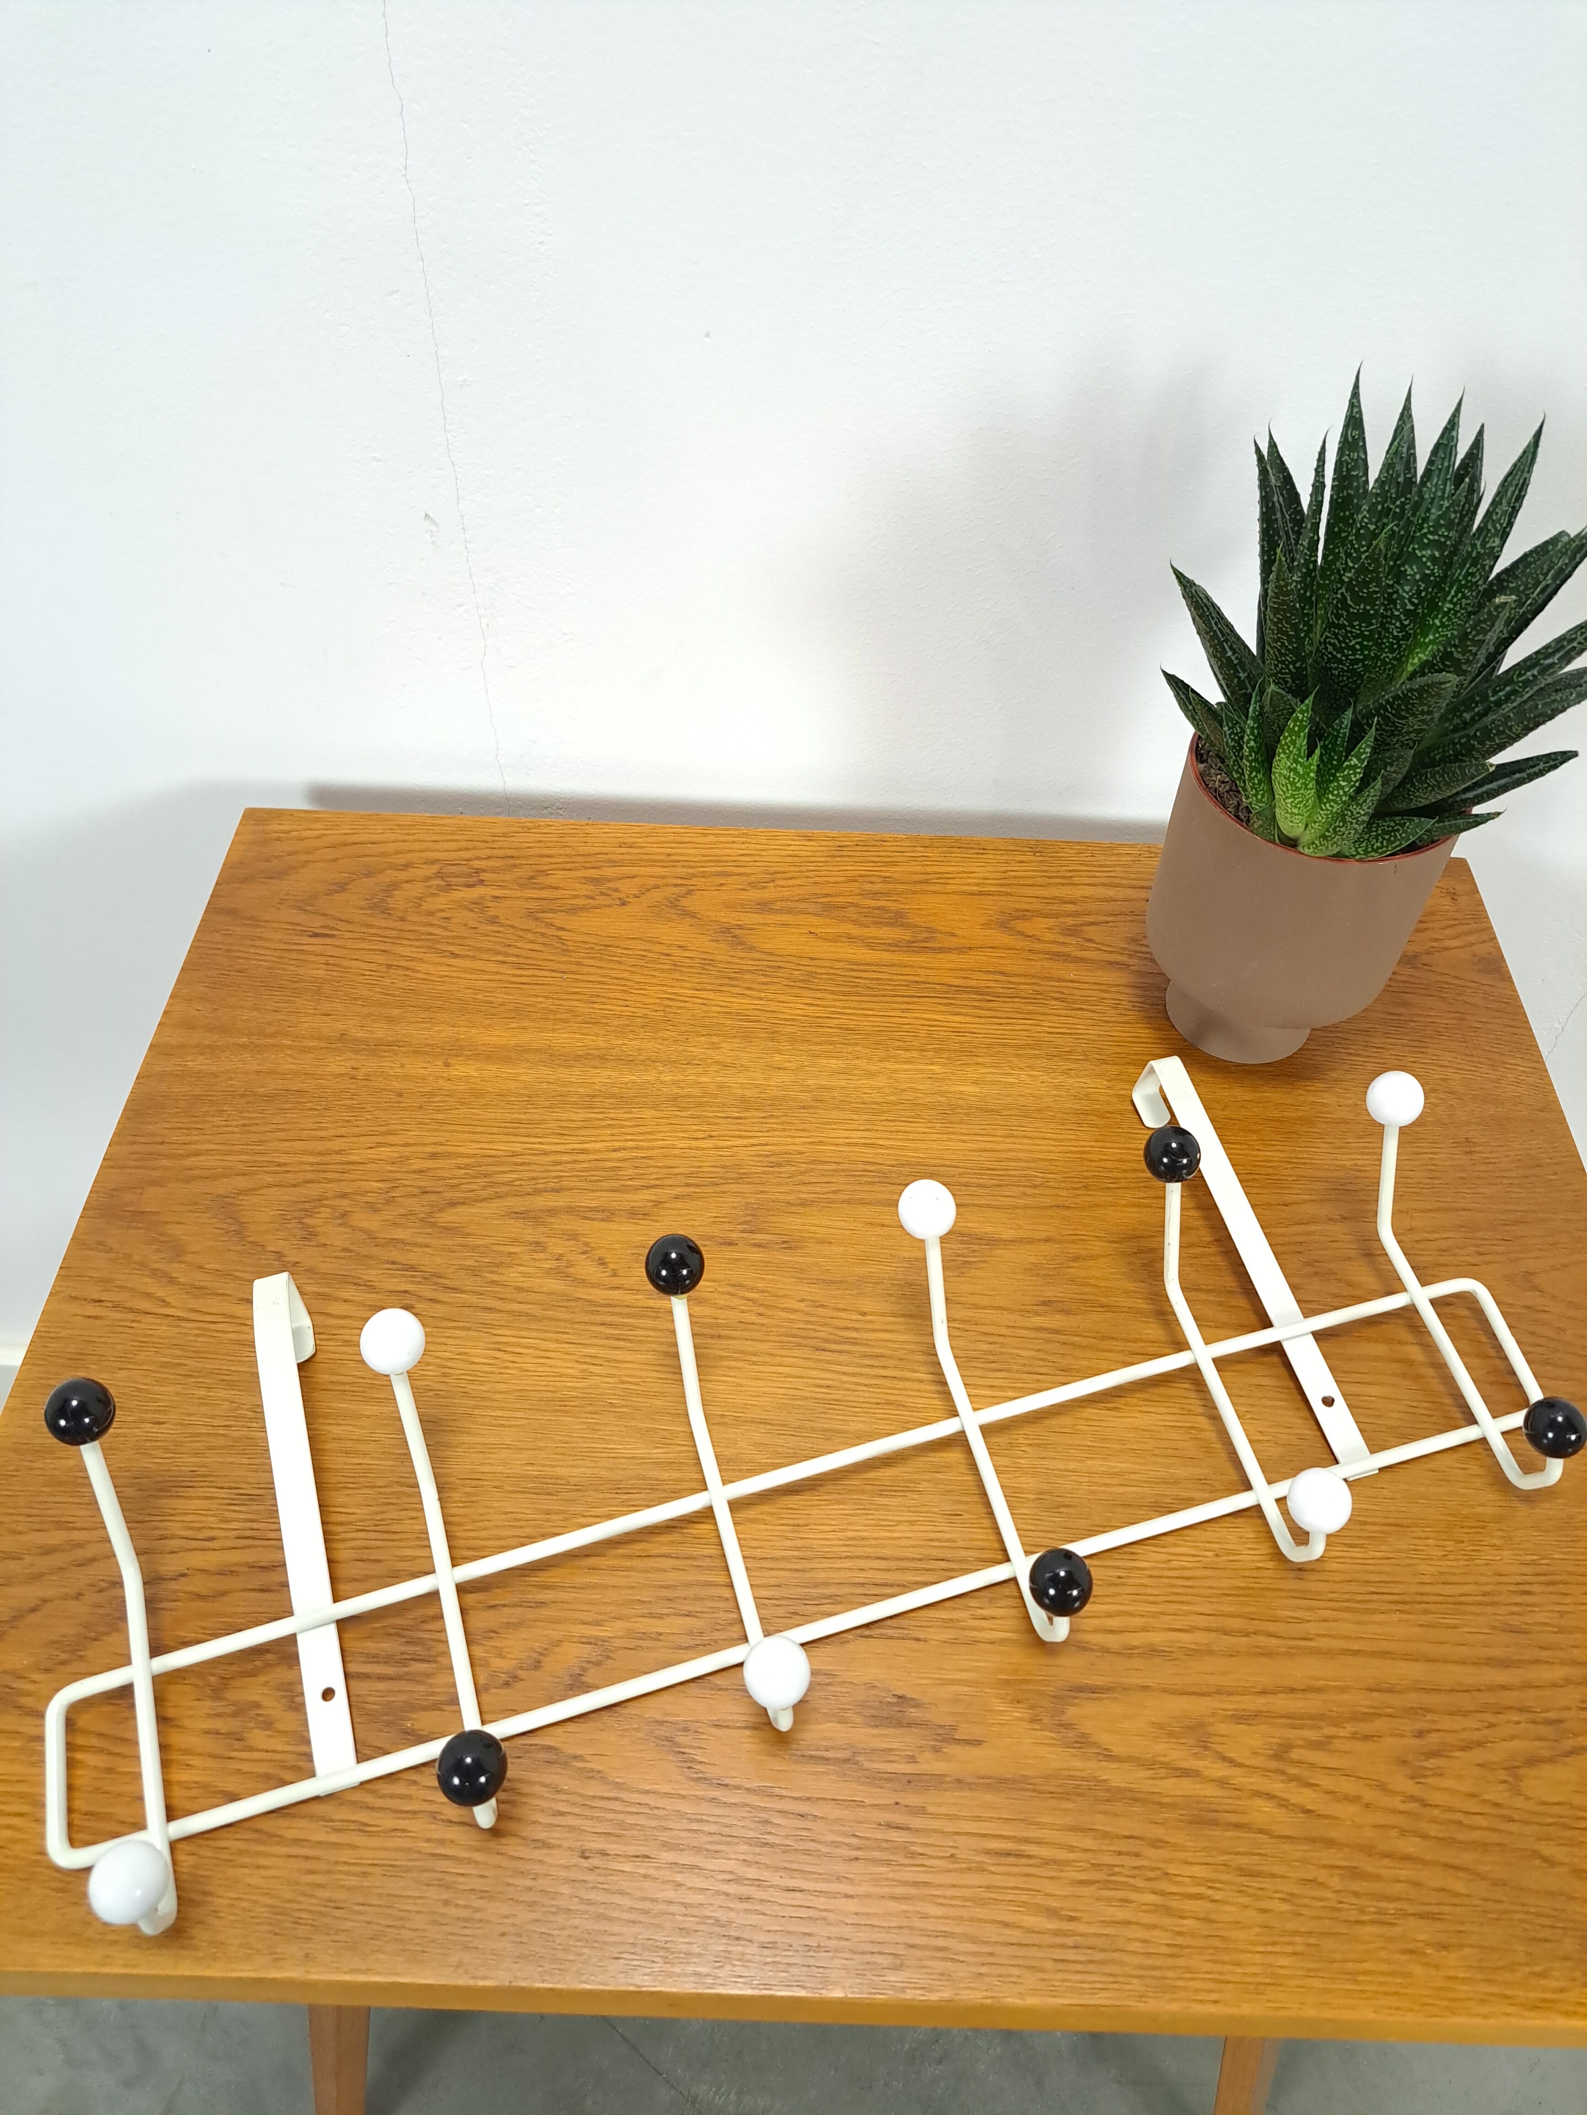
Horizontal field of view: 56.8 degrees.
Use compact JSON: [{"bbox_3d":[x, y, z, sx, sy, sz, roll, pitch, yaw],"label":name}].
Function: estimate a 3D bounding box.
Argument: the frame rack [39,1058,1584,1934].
[{"bbox_3d":[0.016,0.142,0.618,0.632,0.121,0.242,-12,62,-13],"label":"frame rack"}]

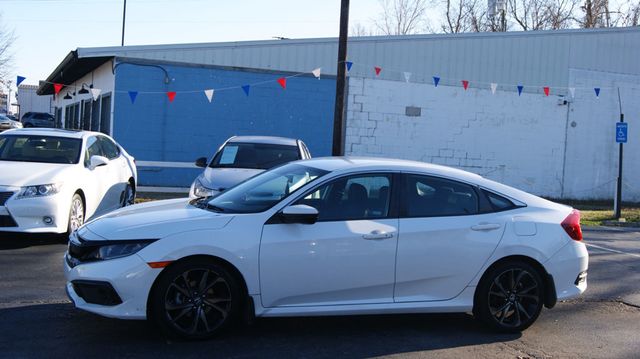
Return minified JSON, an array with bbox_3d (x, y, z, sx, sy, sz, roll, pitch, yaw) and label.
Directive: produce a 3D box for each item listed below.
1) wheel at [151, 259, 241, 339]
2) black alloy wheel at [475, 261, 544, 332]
[{"bbox_3d":[-0.946,0.913,5.885,0.640,0.640,0.225,2,3,-17],"label":"wheel"},{"bbox_3d":[1.648,1.008,6.686,0.640,0.640,0.225,2,3,-17],"label":"black alloy wheel"}]

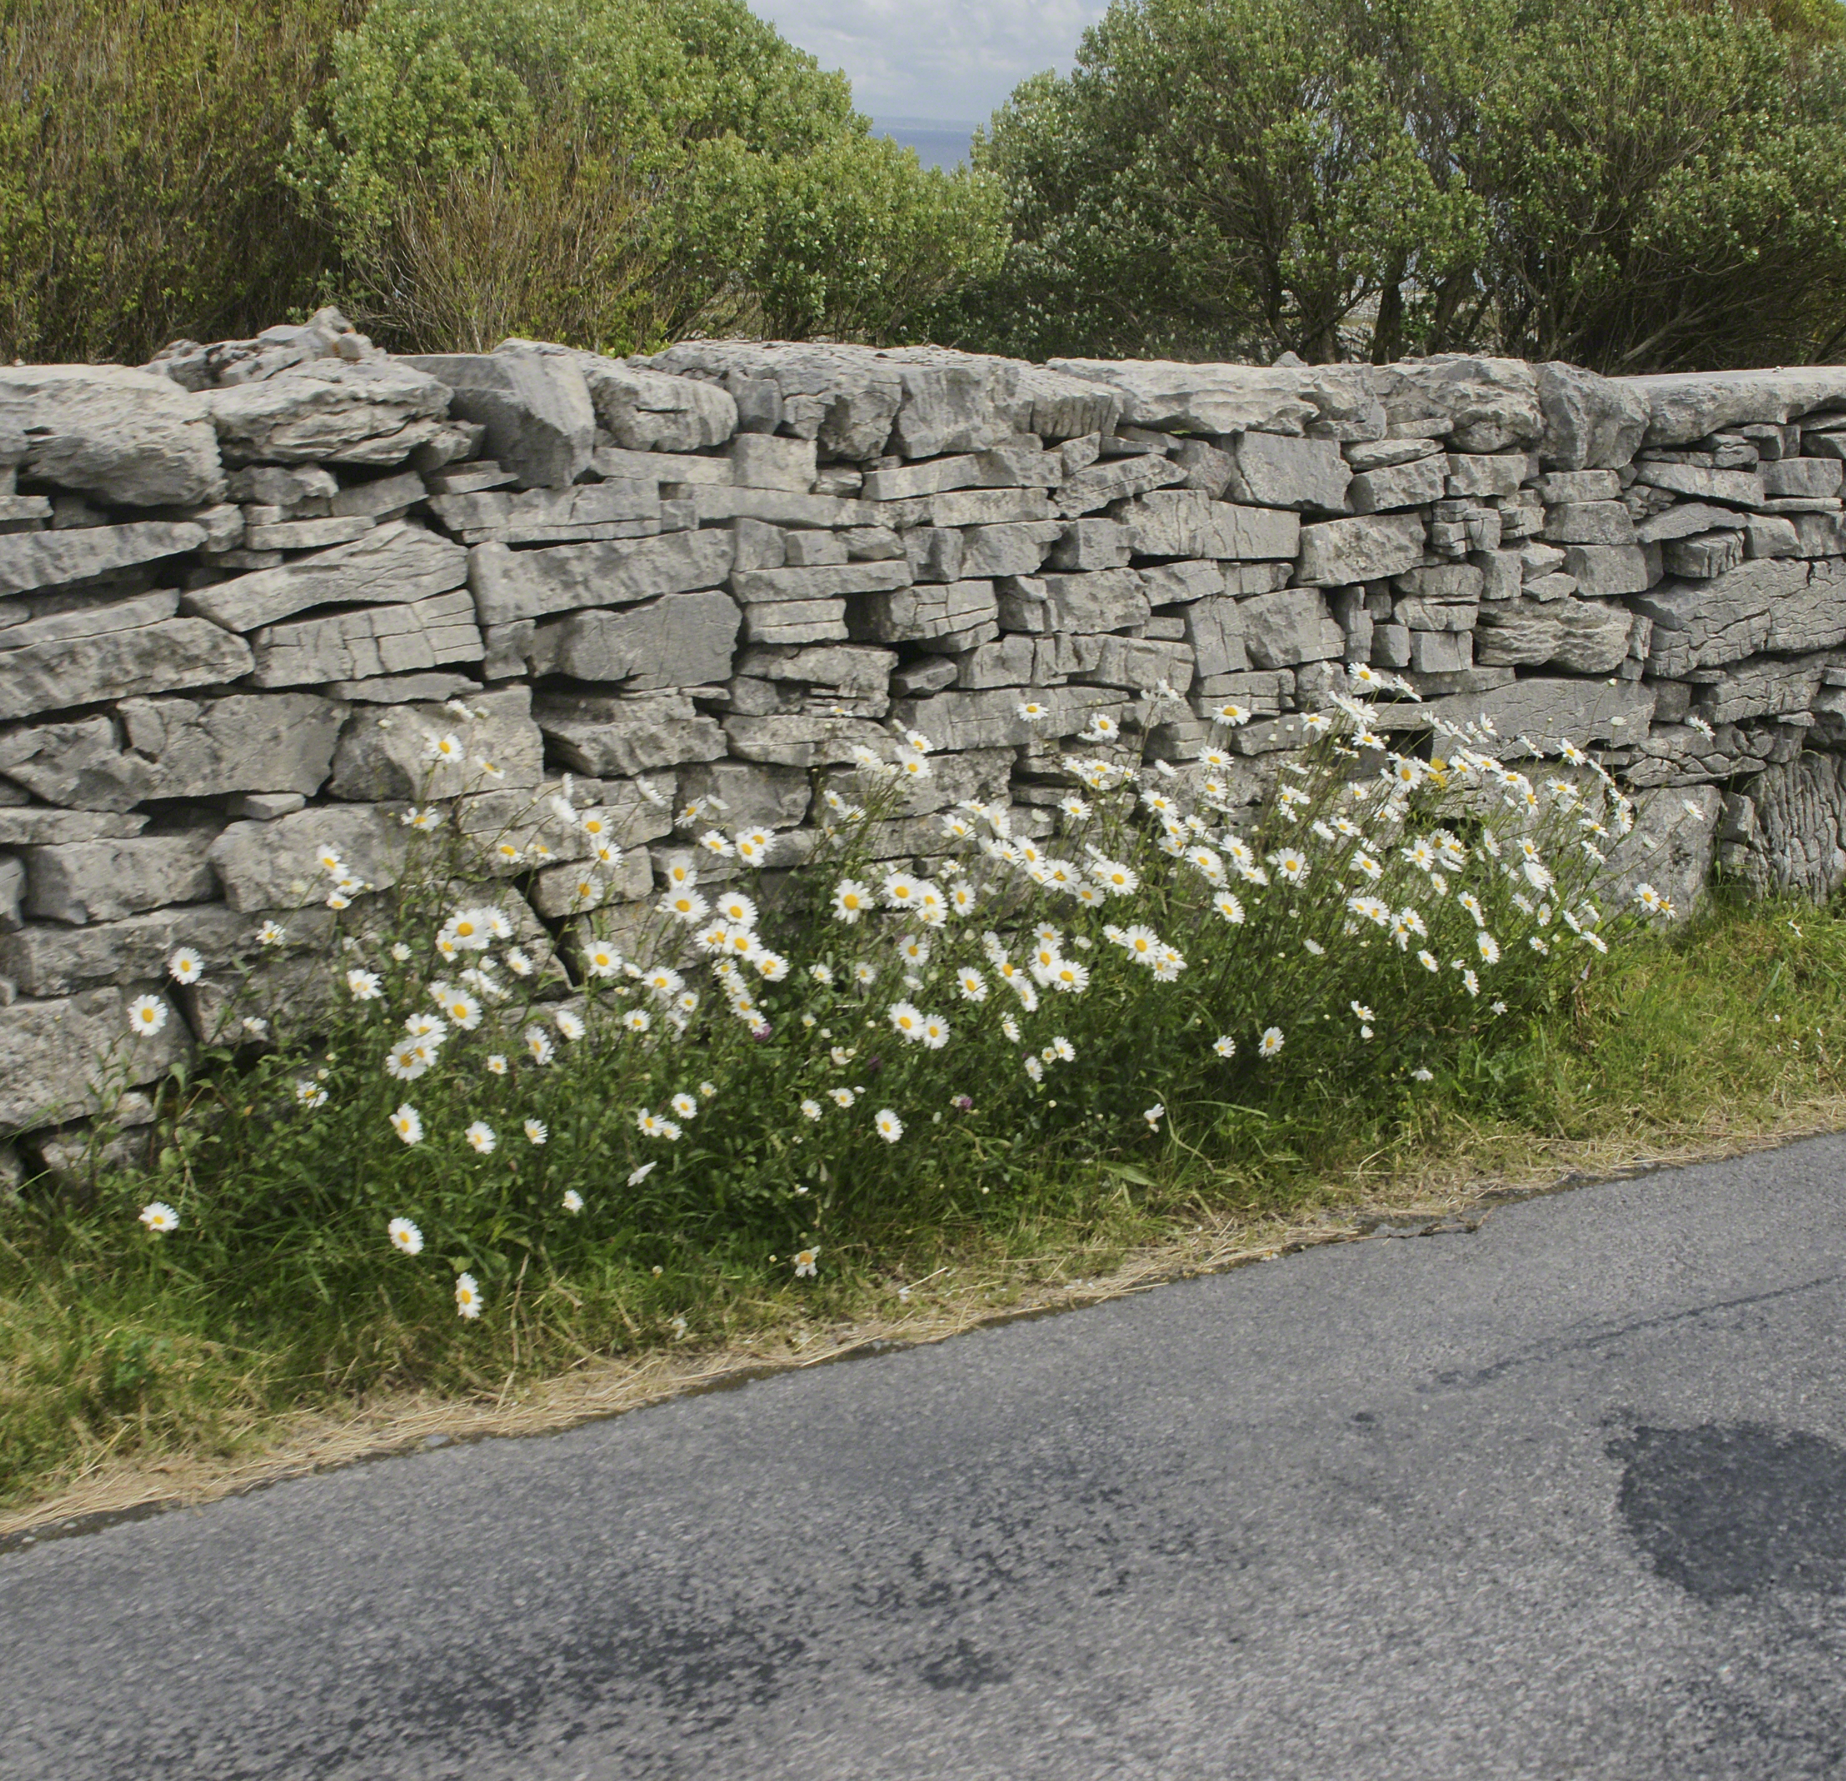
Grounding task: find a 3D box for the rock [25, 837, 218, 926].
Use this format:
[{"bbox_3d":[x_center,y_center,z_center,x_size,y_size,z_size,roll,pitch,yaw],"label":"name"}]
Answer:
[{"bbox_3d":[-1.104,-0.040,3.847,0.250,0.100,0.220,-9,19,-38],"label":"rock"}]

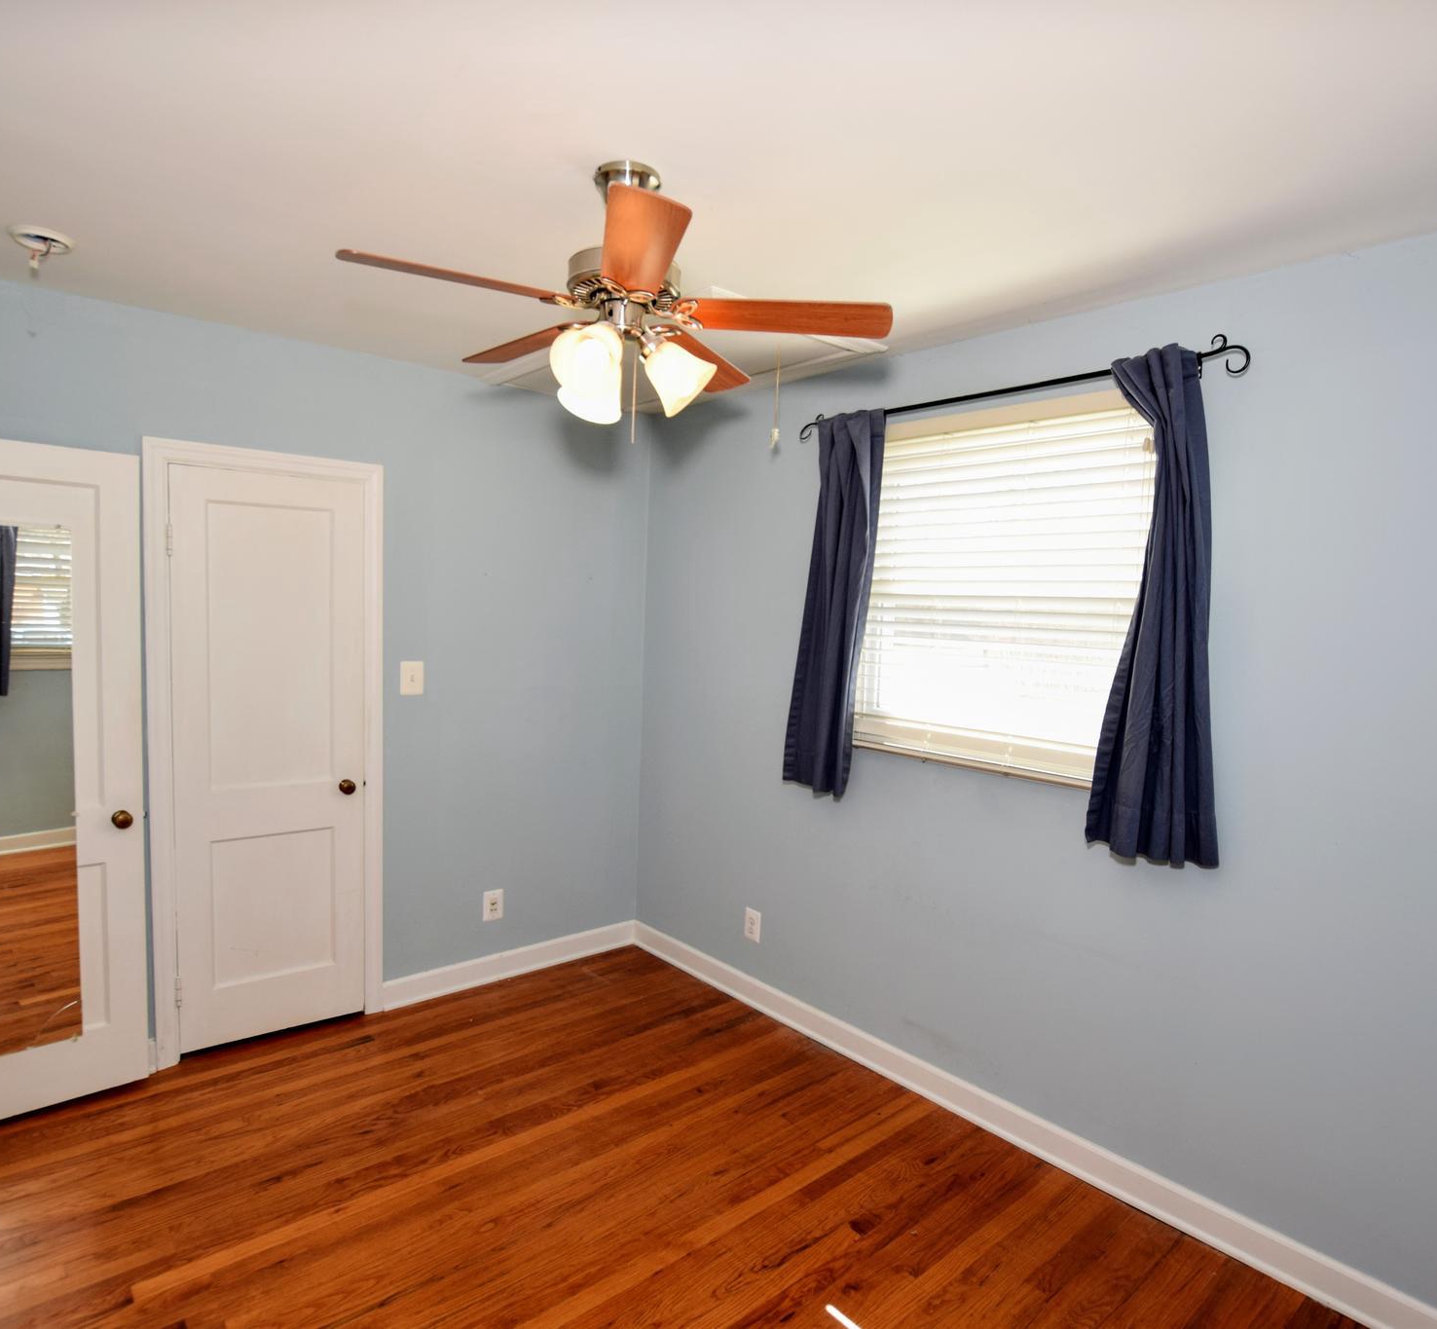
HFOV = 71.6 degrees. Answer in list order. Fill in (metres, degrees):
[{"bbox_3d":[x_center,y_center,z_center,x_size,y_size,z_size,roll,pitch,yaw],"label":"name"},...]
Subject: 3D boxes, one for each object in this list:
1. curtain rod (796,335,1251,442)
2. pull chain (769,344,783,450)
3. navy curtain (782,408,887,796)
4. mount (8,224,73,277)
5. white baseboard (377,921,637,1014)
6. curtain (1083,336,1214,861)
[{"bbox_3d":[0.815,-0.816,3.062,0.075,0.113,1.593,-1,5,-38],"label":"curtain rod"},{"bbox_3d":[0.197,-0.885,3.300,0.030,0.344,0.030,-1,5,-38],"label":"pull chain"},{"bbox_3d":[0.410,-0.208,3.555,0.095,1.337,0.430,-1,5,-38],"label":"navy curtain"},{"bbox_3d":[-1.686,-1.019,2.484,0.140,0.095,0.140,-2,5,-43],"label":"mount"},{"bbox_3d":[-0.840,1.263,4.254,1.233,0.117,0.020,-2,5,-43],"label":"white baseboard"},{"bbox_3d":[1.160,-0.148,2.609,0.095,1.335,0.362,-1,5,-38],"label":"curtain"}]

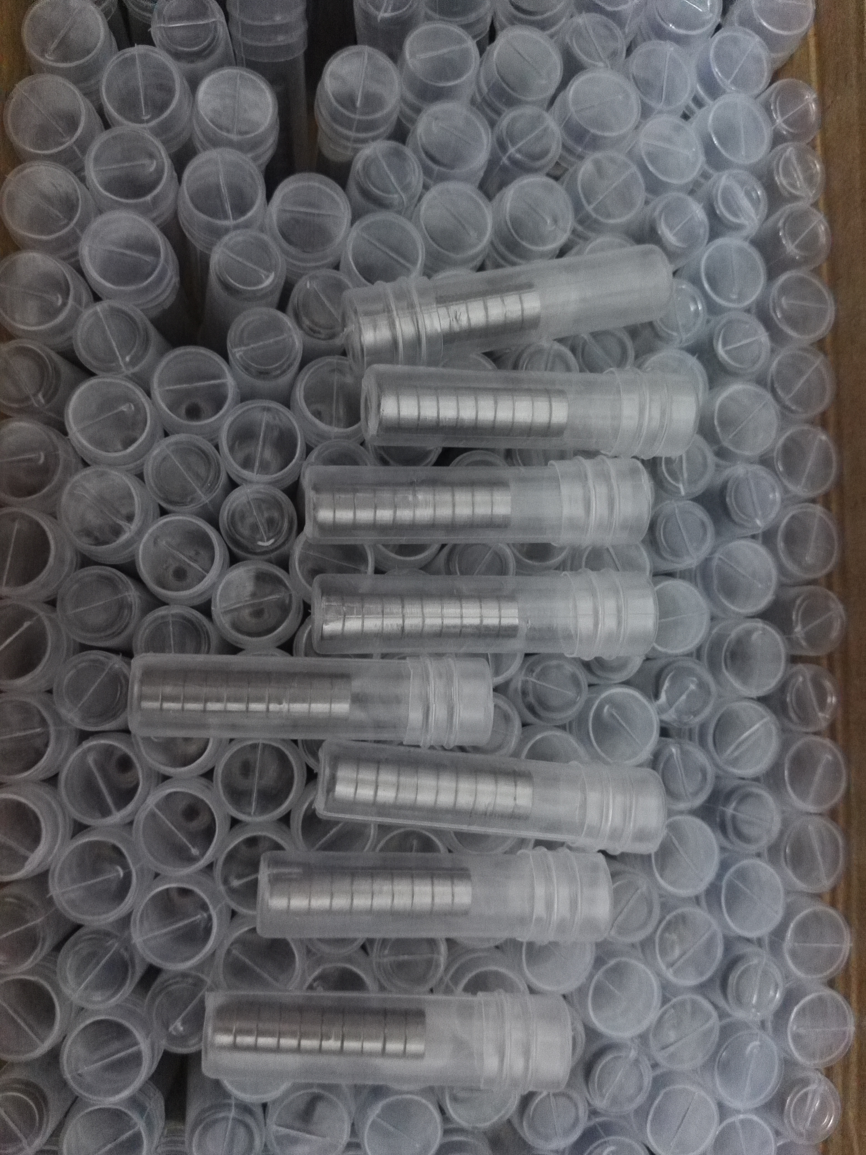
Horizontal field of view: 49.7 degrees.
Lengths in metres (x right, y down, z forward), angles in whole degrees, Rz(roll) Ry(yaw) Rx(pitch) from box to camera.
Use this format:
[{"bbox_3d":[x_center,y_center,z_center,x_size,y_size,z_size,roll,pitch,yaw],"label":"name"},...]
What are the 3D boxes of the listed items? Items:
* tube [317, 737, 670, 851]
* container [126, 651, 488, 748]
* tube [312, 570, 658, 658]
[{"bbox_3d":[0.014,0.055,0.235,0.085,0.021,0.021,7,82,-4],"label":"tube"},{"bbox_3d":[-0.029,0.030,0.228,0.085,0.021,0.021,2,82,-8],"label":"container"},{"bbox_3d":[0.013,0.009,0.236,0.085,0.021,0.021,0,83,-7],"label":"tube"}]

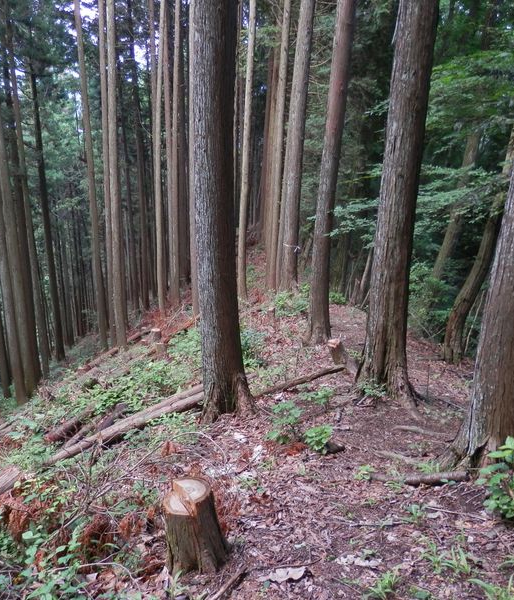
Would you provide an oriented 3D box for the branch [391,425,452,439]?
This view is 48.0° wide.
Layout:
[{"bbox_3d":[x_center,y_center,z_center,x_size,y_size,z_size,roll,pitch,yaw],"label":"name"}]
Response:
[{"bbox_3d":[0.938,0.752,3.299,0.309,0.043,0.047,4,18,12],"label":"branch"}]

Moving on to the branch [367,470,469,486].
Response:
[{"bbox_3d":[0.772,0.842,2.742,0.465,0.050,0.055,0,18,-2],"label":"branch"}]

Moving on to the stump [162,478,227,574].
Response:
[{"bbox_3d":[-0.238,0.872,2.232,0.225,0.290,0.225,-3,17,0],"label":"stump"}]

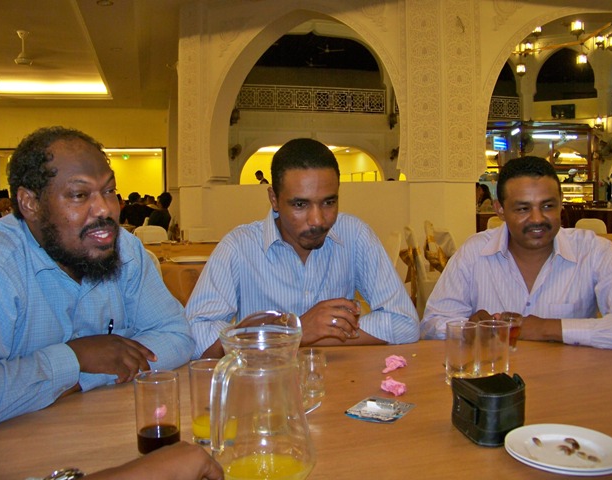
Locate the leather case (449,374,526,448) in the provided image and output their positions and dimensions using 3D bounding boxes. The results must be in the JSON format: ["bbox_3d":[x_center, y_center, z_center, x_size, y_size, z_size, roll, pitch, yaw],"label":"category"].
[{"bbox_3d":[0.298,0.262,0.953,0.102,0.076,0.112,-2,3,-12],"label":"leather case"}]

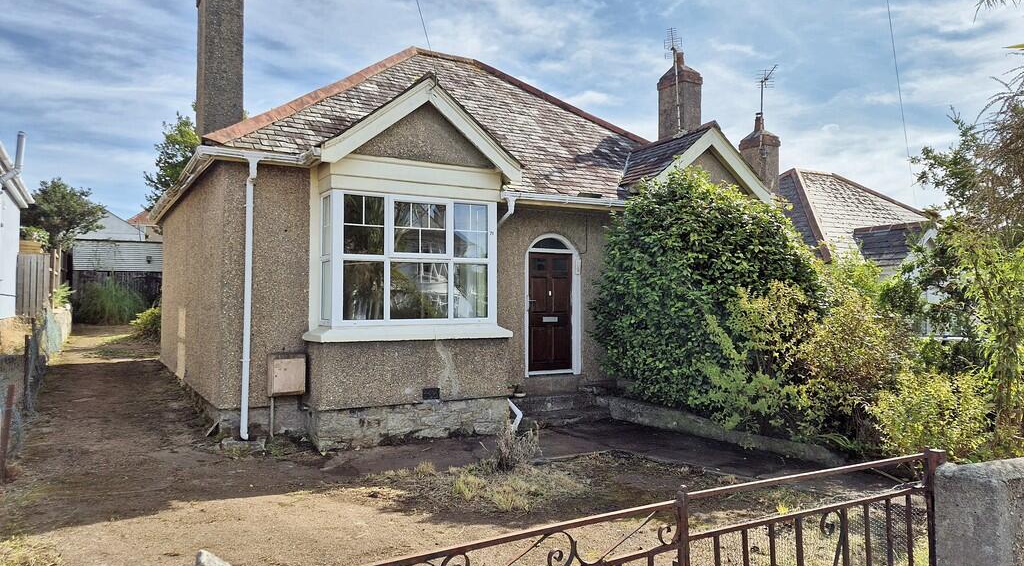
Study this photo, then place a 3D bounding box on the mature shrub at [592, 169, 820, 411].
[{"bbox_3d":[2.944,0.114,10.300,3.200,3.550,3.000,1,-2,-31],"label":"mature shrub"}]

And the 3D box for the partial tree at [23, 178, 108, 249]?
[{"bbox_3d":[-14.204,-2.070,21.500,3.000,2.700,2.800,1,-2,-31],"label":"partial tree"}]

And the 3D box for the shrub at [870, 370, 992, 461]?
[{"bbox_3d":[4.562,1.463,7.400,1.350,1.050,1.200,1,-2,-31],"label":"shrub"}]

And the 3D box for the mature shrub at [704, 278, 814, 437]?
[{"bbox_3d":[3.054,0.956,8.500,1.400,1.950,1.300,1,-2,-31],"label":"mature shrub"}]

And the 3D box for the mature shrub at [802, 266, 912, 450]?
[{"bbox_3d":[4.152,0.862,8.200,1.450,2.200,1.400,1,-2,-31],"label":"mature shrub"}]

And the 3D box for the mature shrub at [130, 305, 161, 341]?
[{"bbox_3d":[-10.151,1.131,19.000,1.200,1.100,1.200,1,-2,-31],"label":"mature shrub"}]

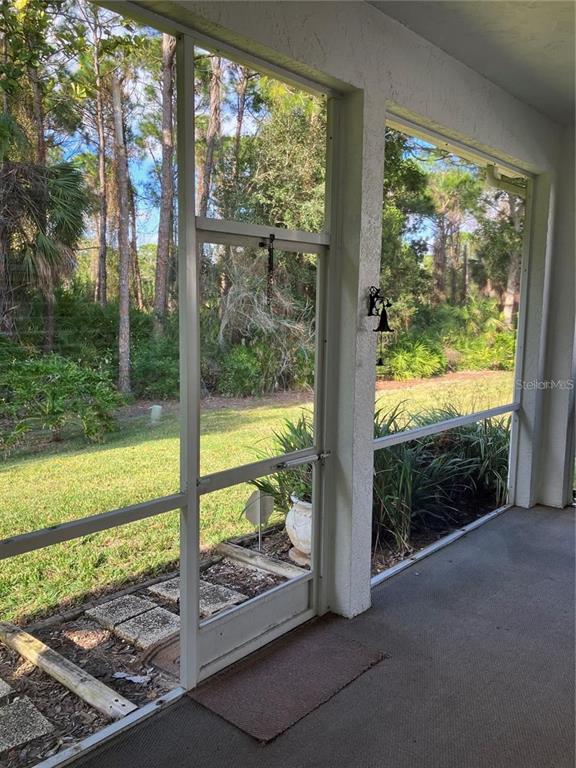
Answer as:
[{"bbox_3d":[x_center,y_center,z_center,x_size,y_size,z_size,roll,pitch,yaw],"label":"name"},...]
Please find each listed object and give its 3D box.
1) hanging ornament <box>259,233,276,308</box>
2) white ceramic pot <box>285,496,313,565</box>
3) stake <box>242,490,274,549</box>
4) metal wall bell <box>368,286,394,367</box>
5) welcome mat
[{"bbox_3d":[-0.092,-0.508,2.820,0.050,0.340,0.065,7,9,41],"label":"hanging ornament"},{"bbox_3d":[0.201,1.025,4.451,0.418,0.439,0.418,1,7,0],"label":"white ceramic pot"},{"bbox_3d":[-0.207,1.001,4.549,0.221,0.455,0.040,0,7,-3],"label":"stake"},{"bbox_3d":[0.484,-0.298,3.218,0.139,0.411,0.108,7,9,42],"label":"metal wall bell"},{"bbox_3d":[0.012,1.328,2.864,0.474,0.015,0.835,7,9,42],"label":"welcome mat"}]

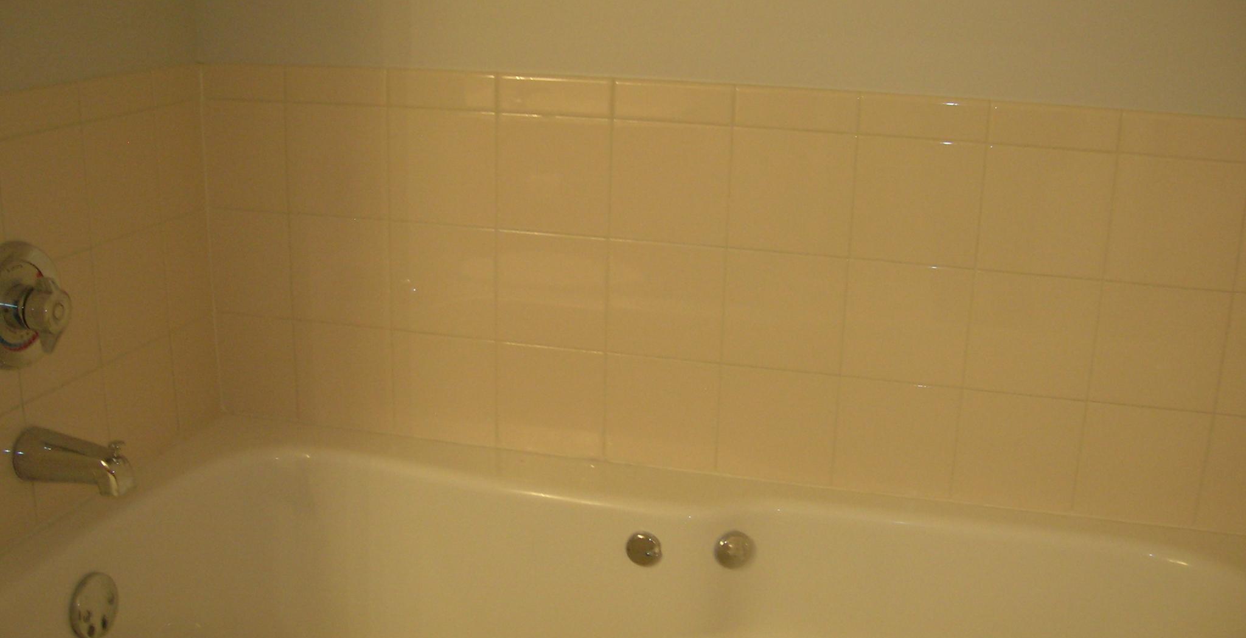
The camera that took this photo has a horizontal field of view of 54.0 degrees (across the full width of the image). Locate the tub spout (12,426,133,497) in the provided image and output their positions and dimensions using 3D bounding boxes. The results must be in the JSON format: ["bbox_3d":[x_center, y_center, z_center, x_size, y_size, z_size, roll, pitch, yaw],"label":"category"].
[{"bbox_3d":[-0.614,0.161,1.379,0.135,0.074,0.057,5,16,13],"label":"tub spout"}]

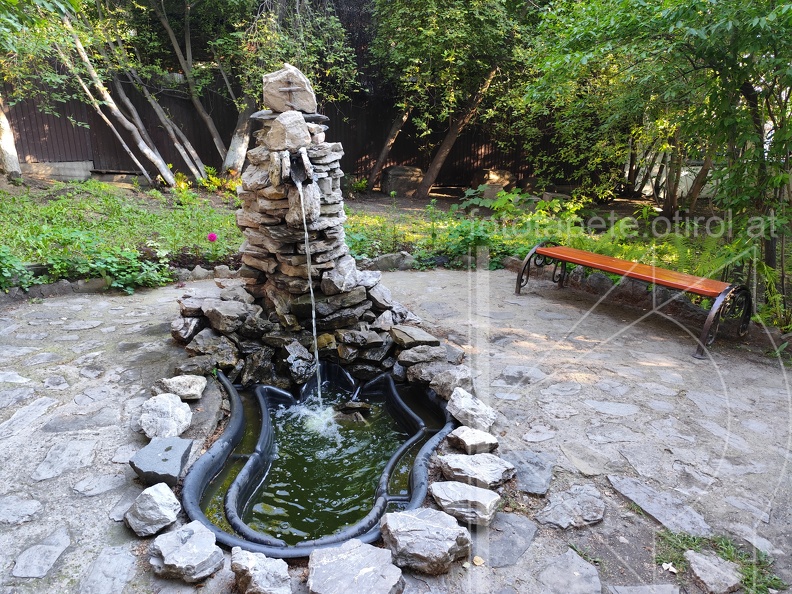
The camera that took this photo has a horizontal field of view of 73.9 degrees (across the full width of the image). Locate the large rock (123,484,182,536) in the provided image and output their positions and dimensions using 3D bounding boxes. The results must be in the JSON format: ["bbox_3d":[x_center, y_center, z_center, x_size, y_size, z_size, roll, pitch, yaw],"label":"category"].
[{"bbox_3d":[-0.959,0.836,2.080,0.202,0.144,0.185,-7,15,-19],"label":"large rock"}]

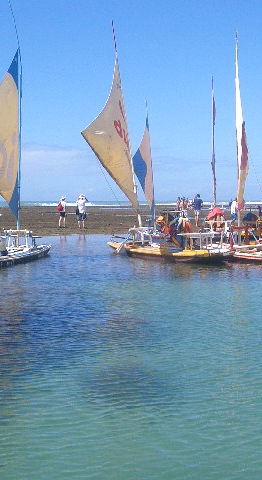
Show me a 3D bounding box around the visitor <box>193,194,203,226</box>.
[{"bbox_3d":[3.529,-1.524,37.699,0.520,1.720,0.420,-2,4,-30],"label":"visitor"}]

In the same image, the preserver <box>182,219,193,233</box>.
[{"bbox_3d":[1.520,-0.383,19.300,0.320,0.400,0.220,0,3,6],"label":"preserver"}]

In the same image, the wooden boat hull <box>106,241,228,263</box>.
[{"bbox_3d":[0.781,0.266,19.543,1.250,0.420,4.400,-3,4,-38],"label":"wooden boat hull"}]

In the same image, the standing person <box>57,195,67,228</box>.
[{"bbox_3d":[-3.565,-1.449,37.524,0.500,1.660,0.450,2,4,37],"label":"standing person"}]

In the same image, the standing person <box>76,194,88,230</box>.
[{"bbox_3d":[-2.540,-1.450,37.001,0.600,1.760,0.450,1,3,15],"label":"standing person"}]

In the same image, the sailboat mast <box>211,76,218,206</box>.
[{"bbox_3d":[2.904,-3.103,25.000,0.200,5.130,0.200,-1,0,18],"label":"sailboat mast"}]

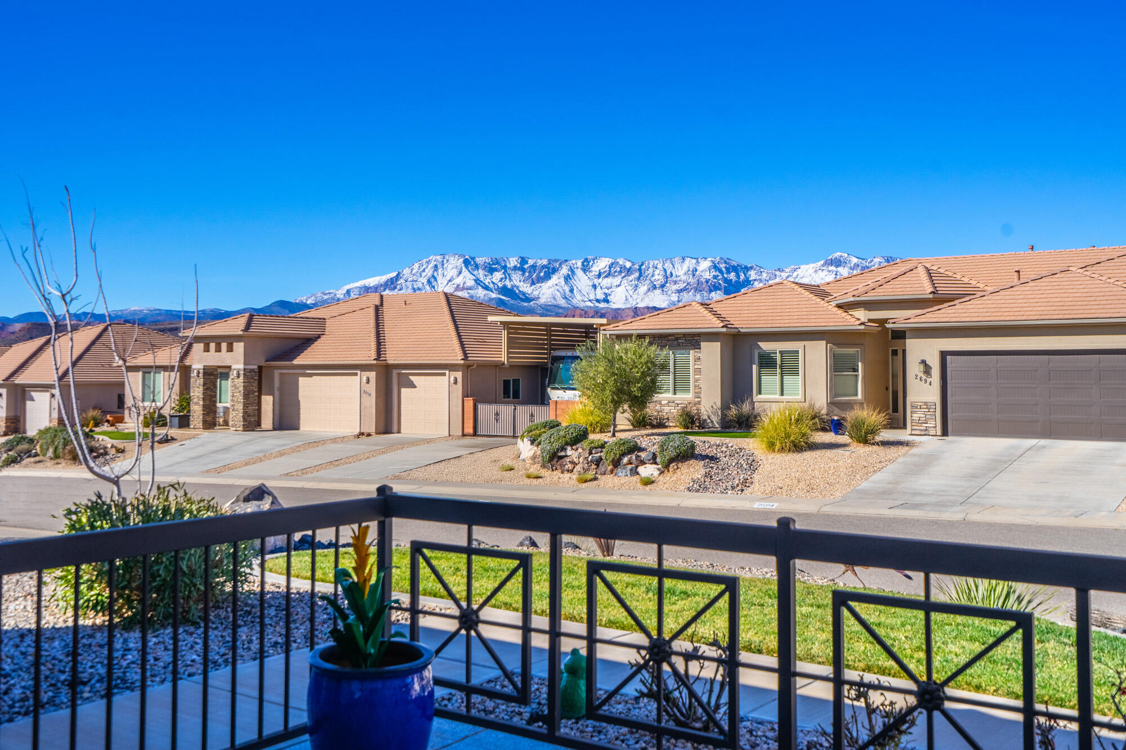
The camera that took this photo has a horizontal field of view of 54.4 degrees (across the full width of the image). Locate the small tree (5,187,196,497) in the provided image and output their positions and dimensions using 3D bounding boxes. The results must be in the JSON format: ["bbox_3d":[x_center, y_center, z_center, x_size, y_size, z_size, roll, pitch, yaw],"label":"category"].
[{"bbox_3d":[-4.012,0.100,9.500,1.650,3.500,1.600,0,0,0],"label":"small tree"}]

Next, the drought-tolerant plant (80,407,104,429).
[{"bbox_3d":[-22.723,2.101,52.800,1.180,1.050,1.120,0,-1,36],"label":"drought-tolerant plant"}]

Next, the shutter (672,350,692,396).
[{"bbox_3d":[3.964,-0.073,36.400,0.740,1.490,0.080,0,-1,36],"label":"shutter"}]

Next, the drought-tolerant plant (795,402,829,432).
[{"bbox_3d":[7.466,1.260,33.000,1.060,0.880,1.000,0,0,13],"label":"drought-tolerant plant"}]

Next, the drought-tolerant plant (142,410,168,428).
[{"bbox_3d":[-18.943,2.022,50.800,1.180,0.880,1.150,0,-1,36],"label":"drought-tolerant plant"}]

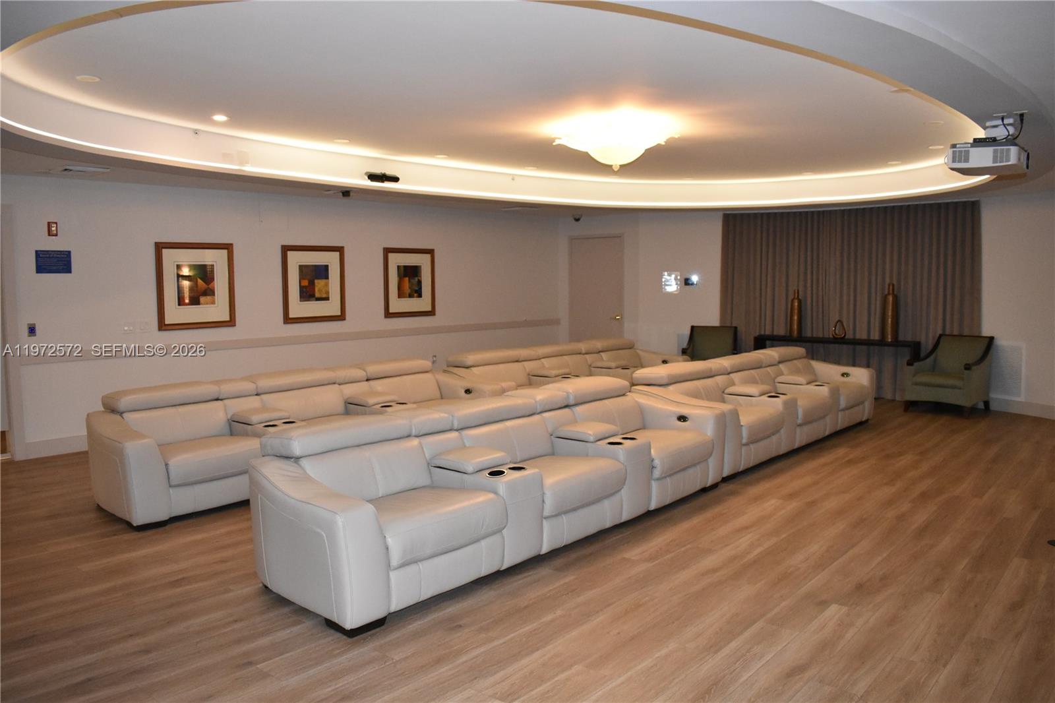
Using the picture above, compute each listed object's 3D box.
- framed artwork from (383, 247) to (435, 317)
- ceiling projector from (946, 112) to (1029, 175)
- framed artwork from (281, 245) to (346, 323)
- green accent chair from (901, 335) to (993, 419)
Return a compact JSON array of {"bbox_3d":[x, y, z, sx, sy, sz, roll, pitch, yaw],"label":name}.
[{"bbox_3d":[-1.456,-0.857,9.878,0.040,0.857,0.790,5,8,44],"label":"framed artwork"},{"bbox_3d":[2.453,-1.082,4.208,0.354,0.250,0.360,4,7,35],"label":"ceiling projector"},{"bbox_3d":[-2.390,-0.758,8.912,0.040,0.857,0.790,5,8,44],"label":"framed artwork"},{"bbox_3d":[4.872,0.266,9.105,0.717,0.865,0.708,-5,7,-39],"label":"green accent chair"}]

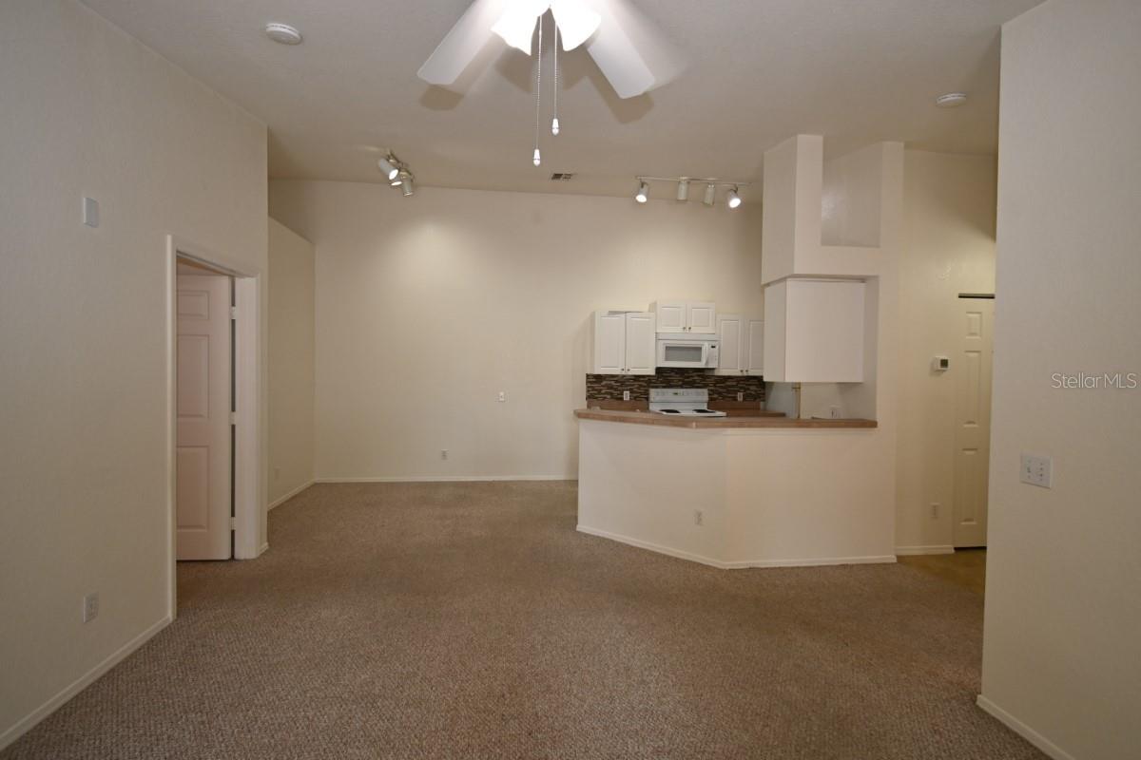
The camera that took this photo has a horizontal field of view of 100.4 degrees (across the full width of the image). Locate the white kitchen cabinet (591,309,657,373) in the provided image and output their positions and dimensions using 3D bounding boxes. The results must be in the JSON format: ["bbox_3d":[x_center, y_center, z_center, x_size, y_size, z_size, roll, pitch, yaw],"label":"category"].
[{"bbox_3d":[0.663,-0.449,6.048,0.768,0.765,0.320,1,1,-7],"label":"white kitchen cabinet"}]

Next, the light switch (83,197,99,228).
[{"bbox_3d":[-2.088,-0.727,2.069,0.010,0.113,0.074,1,1,-7],"label":"light switch"}]

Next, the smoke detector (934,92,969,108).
[{"bbox_3d":[2.128,-1.560,2.657,0.134,0.038,0.134,1,12,-7],"label":"smoke detector"}]

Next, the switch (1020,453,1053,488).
[{"bbox_3d":[1.780,0.345,1.816,0.010,0.116,0.116,1,1,-7],"label":"switch"}]

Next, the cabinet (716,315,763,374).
[{"bbox_3d":[2.206,-0.441,6.247,0.760,0.765,0.320,1,1,-7],"label":"cabinet"}]

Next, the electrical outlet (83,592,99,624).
[{"bbox_3d":[-2.110,1.000,2.091,0.010,0.116,0.072,1,1,-7],"label":"electrical outlet"}]

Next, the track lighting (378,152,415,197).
[{"bbox_3d":[-1.750,-2.074,4.873,0.190,0.210,1.210,1,12,-7],"label":"track lighting"}]

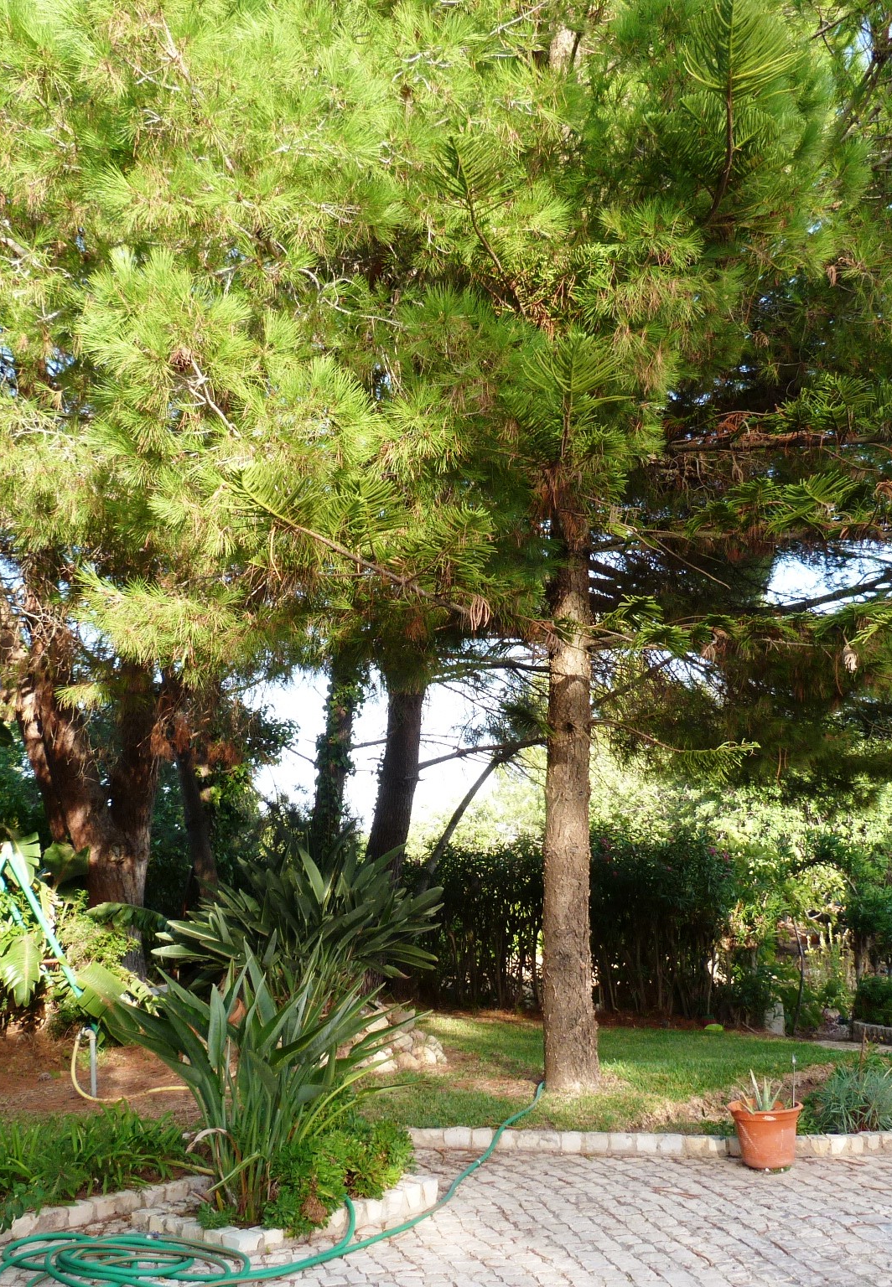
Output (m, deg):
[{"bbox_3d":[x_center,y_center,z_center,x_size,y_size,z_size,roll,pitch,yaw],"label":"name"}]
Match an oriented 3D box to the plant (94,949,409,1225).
[{"bbox_3d":[-0.850,1.917,5.411,1.350,1.120,1.200,0,-11,0],"label":"plant"}]

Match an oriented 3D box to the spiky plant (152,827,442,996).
[{"bbox_3d":[-1.240,2.260,10.154,2.380,1.470,2.050,0,-11,0],"label":"spiky plant"}]

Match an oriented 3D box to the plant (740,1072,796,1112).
[{"bbox_3d":[1.730,2.437,6.684,0.300,0.235,0.280,0,-11,0],"label":"plant"}]

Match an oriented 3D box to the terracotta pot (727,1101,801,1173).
[{"bbox_3d":[1.700,2.627,6.636,0.400,0.285,0.400,0,-11,0],"label":"terracotta pot"}]

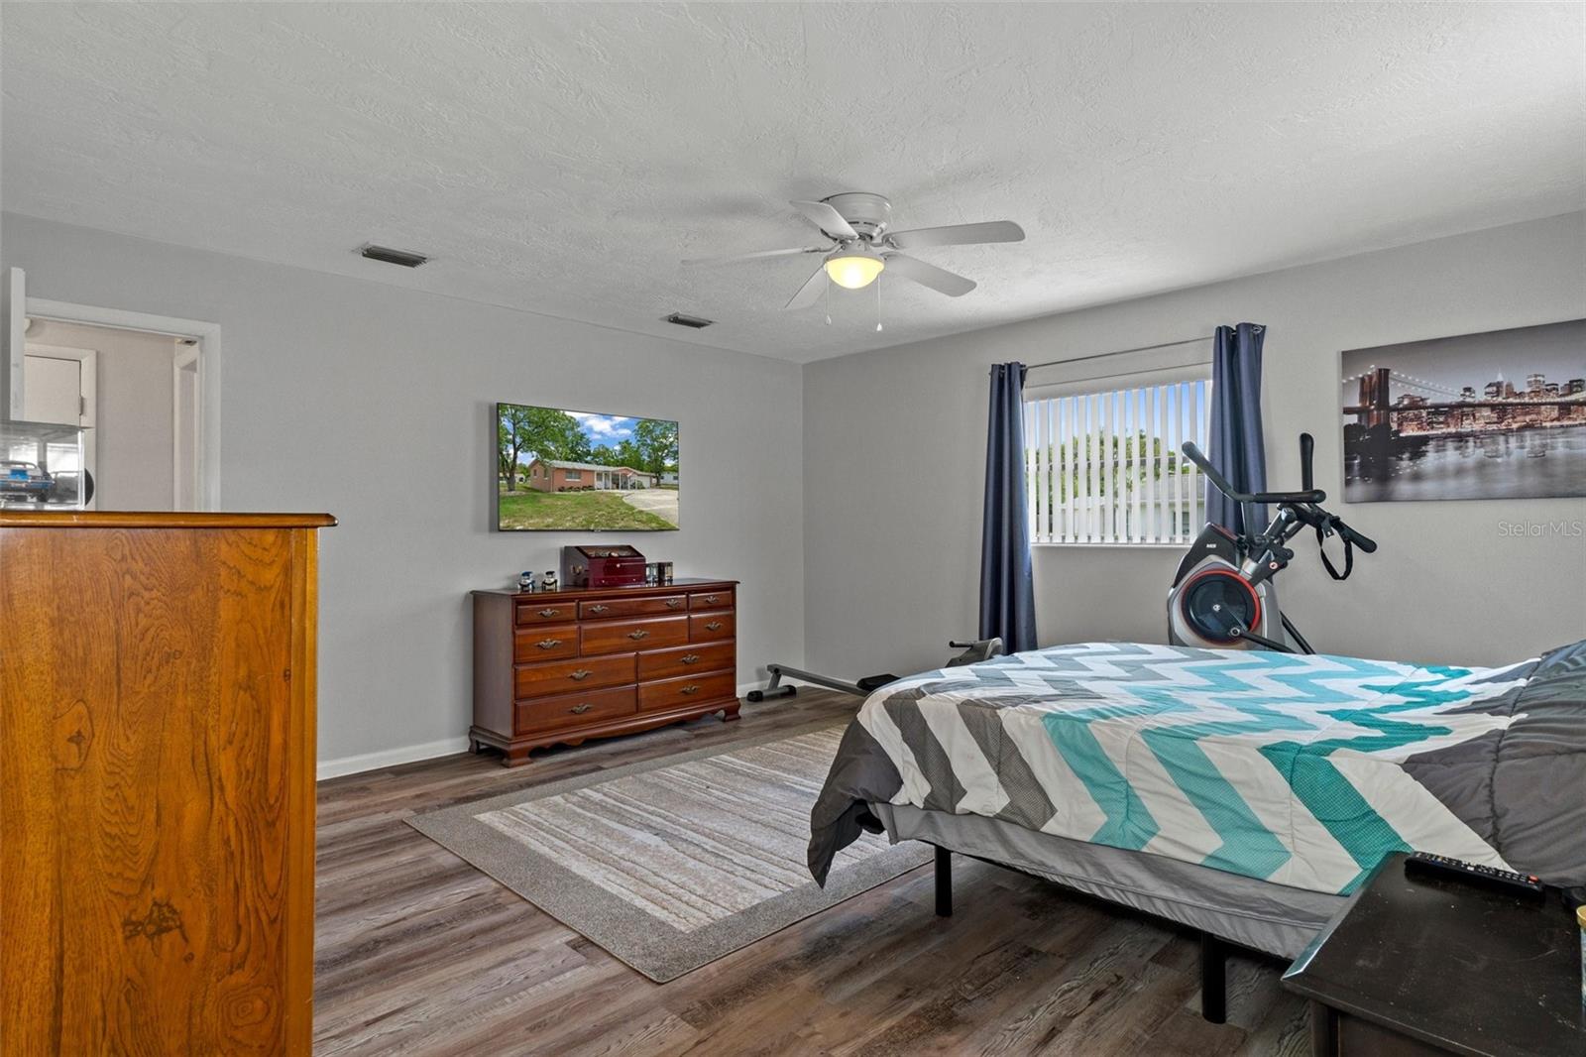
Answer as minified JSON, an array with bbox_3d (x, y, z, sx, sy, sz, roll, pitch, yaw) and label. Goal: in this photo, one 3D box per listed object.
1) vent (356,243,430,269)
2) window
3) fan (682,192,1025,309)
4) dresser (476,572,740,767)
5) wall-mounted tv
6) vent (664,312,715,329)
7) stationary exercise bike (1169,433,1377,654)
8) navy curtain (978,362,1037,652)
[{"bbox_3d":[-1.810,-1.220,3.591,0.283,0.018,0.217,0,1,-43],"label":"vent"},{"bbox_3d":[1.778,-0.328,4.327,0.081,0.838,1.121,0,1,-43],"label":"window"},{"bbox_3d":[0.226,-1.052,3.007,1.313,0.328,1.313,0,1,-43],"label":"fan"},{"bbox_3d":[-1.048,0.785,4.728,1.525,0.879,0.475,0,1,-43],"label":"dresser"},{"bbox_3d":[-1.197,-0.339,4.769,1.197,0.709,0.066,0,1,-43],"label":"wall-mounted tv"},{"bbox_3d":[-0.626,-1.230,4.746,0.298,0.018,0.207,0,1,-43],"label":"vent"},{"bbox_3d":[2.141,0.422,3.333,0.646,1.656,1.121,0,1,-43],"label":"stationary exercise bike"},{"bbox_3d":[1.264,0.101,4.682,0.121,2.161,0.394,0,1,-43],"label":"navy curtain"}]

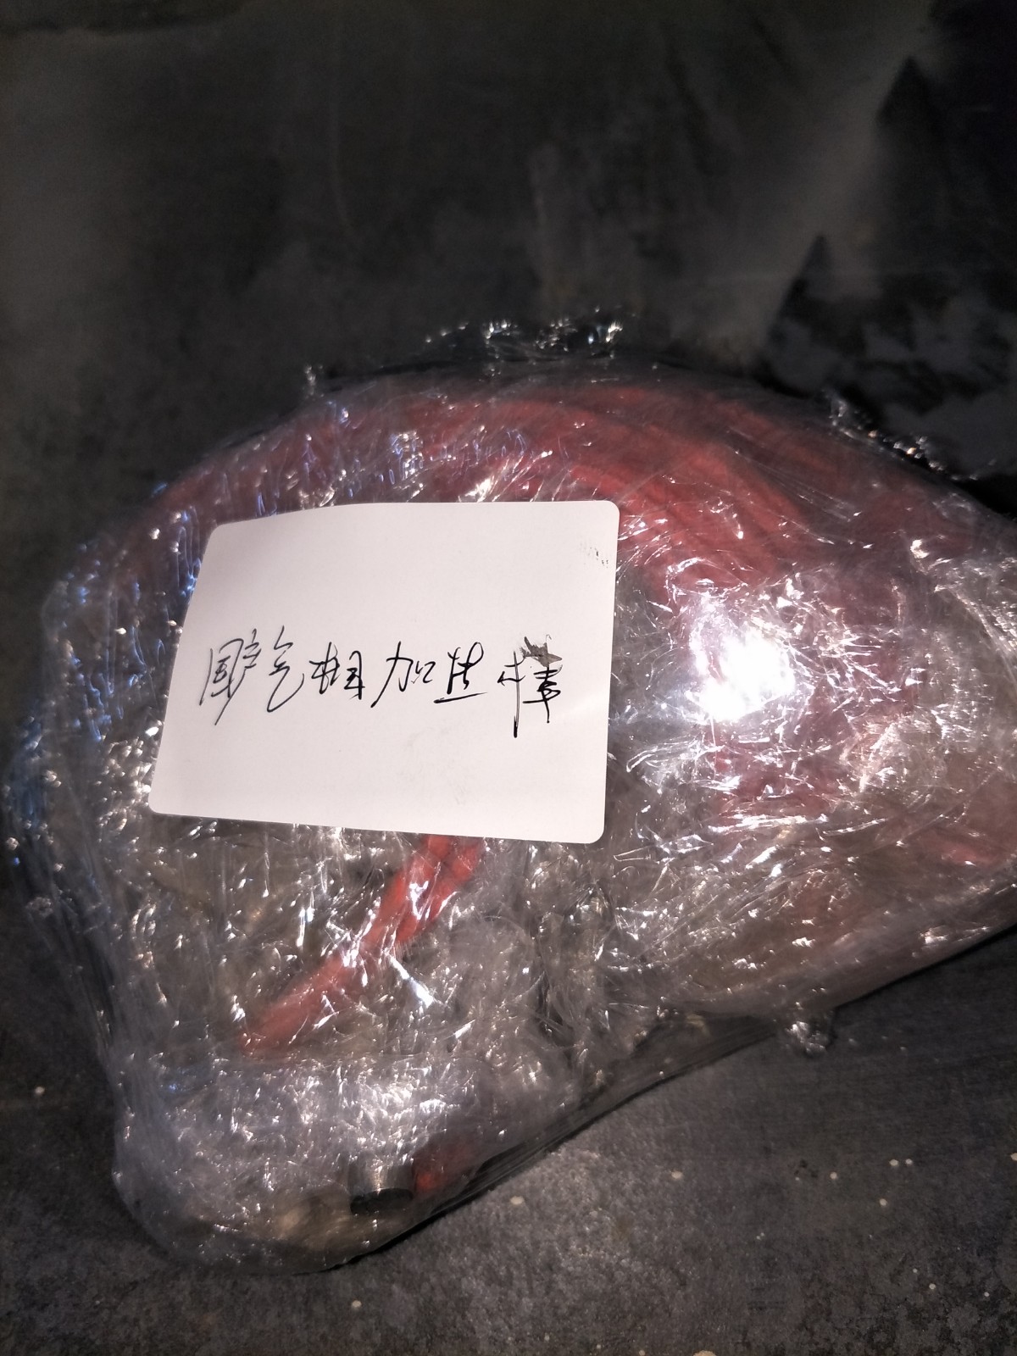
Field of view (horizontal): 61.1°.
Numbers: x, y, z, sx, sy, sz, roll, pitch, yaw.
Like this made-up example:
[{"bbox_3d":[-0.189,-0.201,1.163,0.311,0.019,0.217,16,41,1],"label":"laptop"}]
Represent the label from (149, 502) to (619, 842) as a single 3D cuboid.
[{"bbox_3d":[-0.025,-0.002,0.176,0.094,0.010,0.066,2,83,13],"label":"label"}]

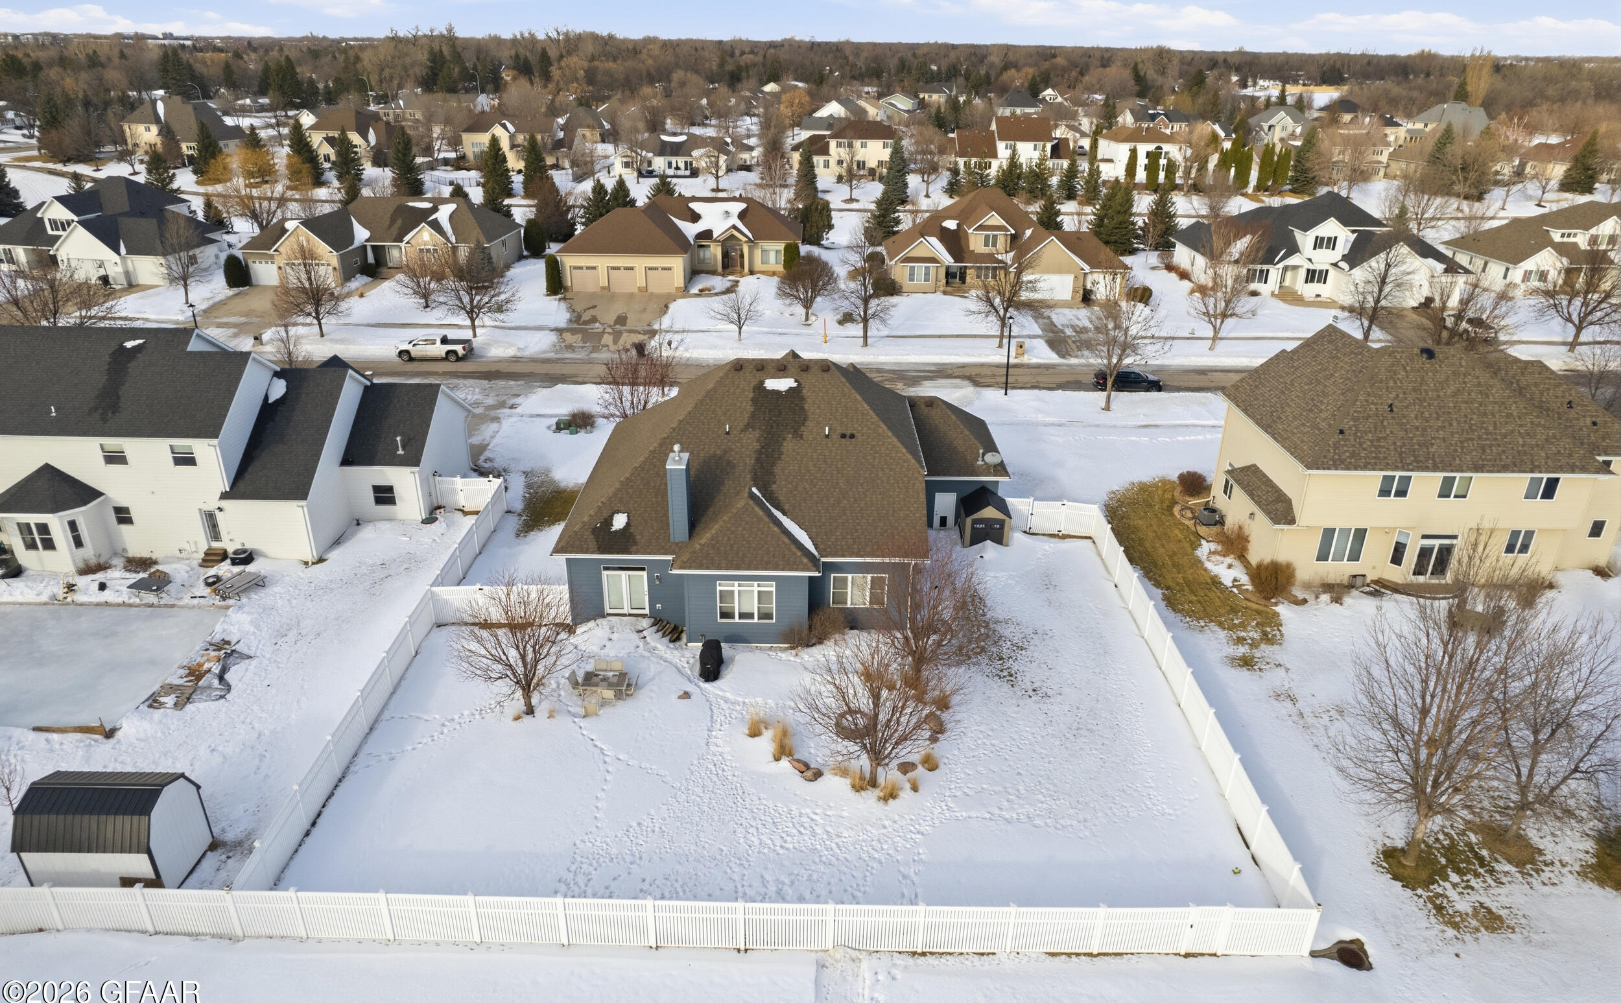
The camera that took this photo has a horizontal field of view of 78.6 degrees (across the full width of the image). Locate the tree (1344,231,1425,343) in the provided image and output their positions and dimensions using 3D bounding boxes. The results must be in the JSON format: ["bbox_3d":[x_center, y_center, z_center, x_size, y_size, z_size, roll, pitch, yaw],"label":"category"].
[{"bbox_3d":[48.660,-18.200,84.330,7.200,9.220,7.200,1,25,0],"label":"tree"}]

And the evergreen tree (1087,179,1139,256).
[{"bbox_3d":[36.100,-33.956,117.411,5.700,8.900,5.530,1,25,0],"label":"evergreen tree"}]

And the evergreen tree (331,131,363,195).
[{"bbox_3d":[-74.962,-55.300,159.502,4.896,9.413,4.896,1,25,0],"label":"evergreen tree"}]

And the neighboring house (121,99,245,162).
[{"bbox_3d":[-122.529,-73.415,194.749,18.400,10.900,12.400,8,26,15],"label":"neighboring house"}]

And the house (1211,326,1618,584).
[{"bbox_3d":[30.645,-3.277,50.382,17.300,10.100,13.800,1,25,0],"label":"house"}]

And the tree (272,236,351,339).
[{"bbox_3d":[-40.974,-17.534,81.356,6.300,8.400,6.300,1,25,0],"label":"tree"}]

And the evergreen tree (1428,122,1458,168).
[{"bbox_3d":[114.227,-62.657,179.079,5.900,11.000,5.720,1,25,0],"label":"evergreen tree"}]

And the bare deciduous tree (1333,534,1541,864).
[{"bbox_3d":[18.009,6.354,28.640,5.800,10.200,5.630,1,25,0],"label":"bare deciduous tree"}]

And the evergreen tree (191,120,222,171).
[{"bbox_3d":[-104.020,-60.990,170.530,5.800,8.970,5.800,1,25,0],"label":"evergreen tree"}]

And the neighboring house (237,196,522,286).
[{"bbox_3d":[-44.397,-27.937,104.434,23.200,6.800,18.000,1,25,0],"label":"neighboring house"}]

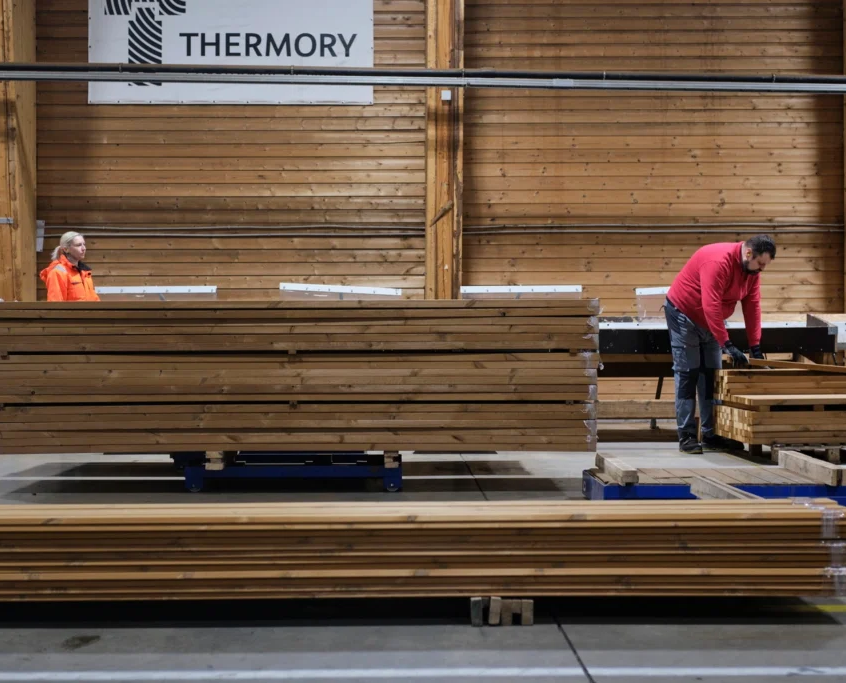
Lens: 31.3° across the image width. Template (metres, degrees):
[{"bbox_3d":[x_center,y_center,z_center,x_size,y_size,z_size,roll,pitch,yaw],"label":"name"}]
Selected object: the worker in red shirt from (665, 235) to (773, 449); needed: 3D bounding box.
[{"bbox_3d":[1.995,0.011,10.200,0.720,1.490,0.550,1,2,28],"label":"worker in red shirt"}]

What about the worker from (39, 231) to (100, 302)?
[{"bbox_3d":[-2.798,-0.079,12.000,0.380,1.620,0.500,0,2,27],"label":"worker"}]

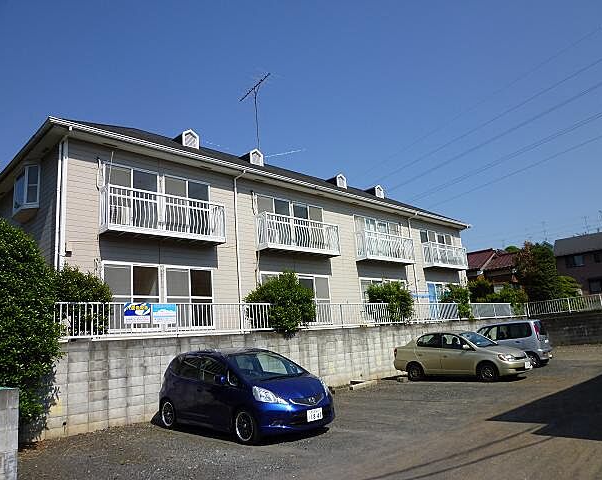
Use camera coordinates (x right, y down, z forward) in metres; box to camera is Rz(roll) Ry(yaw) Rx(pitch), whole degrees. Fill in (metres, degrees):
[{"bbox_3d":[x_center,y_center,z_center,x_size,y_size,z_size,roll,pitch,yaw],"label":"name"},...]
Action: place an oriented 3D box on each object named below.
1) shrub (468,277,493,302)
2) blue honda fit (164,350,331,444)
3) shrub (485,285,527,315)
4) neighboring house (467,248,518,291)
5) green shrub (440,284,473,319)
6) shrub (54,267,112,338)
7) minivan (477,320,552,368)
[{"bbox_3d":[10.274,3.323,26.476,1.340,2.458,1.340,8,-17,-44],"label":"shrub"},{"bbox_3d":[-1.105,2.836,8.824,1.695,1.520,3.900,7,-16,-43],"label":"blue honda fit"},{"bbox_3d":[11.654,3.480,26.238,2.621,1.860,2.097,8,-17,-44],"label":"shrub"},{"bbox_3d":[15.518,3.373,36.055,7.500,5.800,9.000,8,-17,-44],"label":"neighboring house"},{"bbox_3d":[7.334,2.994,21.959,1.550,1.739,1.395,8,-17,-44],"label":"green shrub"},{"bbox_3d":[-4.991,1.469,10.374,1.386,1.734,1.248,8,-17,-44],"label":"shrub"},{"bbox_3d":[7.571,4.014,17.535,3.600,1.620,1.550,-14,-15,39],"label":"minivan"}]

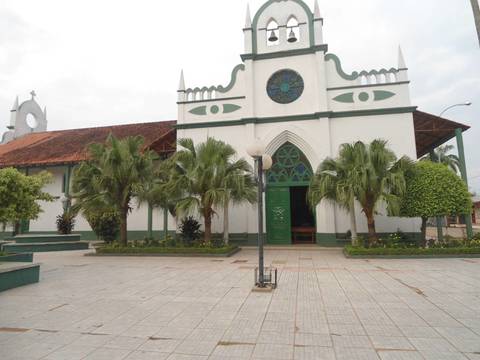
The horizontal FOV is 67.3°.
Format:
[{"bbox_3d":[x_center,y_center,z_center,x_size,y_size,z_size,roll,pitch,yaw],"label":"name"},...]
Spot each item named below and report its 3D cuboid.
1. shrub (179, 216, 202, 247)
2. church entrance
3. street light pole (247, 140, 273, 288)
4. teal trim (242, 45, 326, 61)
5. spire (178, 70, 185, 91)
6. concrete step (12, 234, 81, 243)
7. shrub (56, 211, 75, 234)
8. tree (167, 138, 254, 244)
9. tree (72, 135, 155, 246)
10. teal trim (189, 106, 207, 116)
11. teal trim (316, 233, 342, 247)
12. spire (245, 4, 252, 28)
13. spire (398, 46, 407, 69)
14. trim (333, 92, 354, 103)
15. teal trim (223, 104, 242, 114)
[{"bbox_3d":[-2.367,2.560,17.280,1.050,1.470,1.050,-2,-6,10],"label":"shrub"},{"bbox_3d":[2.735,0.676,19.653,2.600,5.600,0.400,-2,-6,13],"label":"church entrance"},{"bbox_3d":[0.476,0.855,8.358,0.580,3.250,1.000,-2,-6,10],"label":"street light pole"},{"bbox_3d":[2.460,-7.074,20.241,4.818,0.420,0.500,-2,-6,13],"label":"teal trim"},{"bbox_3d":[-3.228,-5.592,20.204,0.360,1.220,0.360,-2,-6,10],"label":"spire"},{"bbox_3d":[-11.385,3.485,21.473,3.900,0.380,1.300,1,-6,-16],"label":"concrete step"},{"bbox_3d":[-10.407,2.535,21.500,0.950,1.400,0.950,-2,-6,10],"label":"shrub"},{"bbox_3d":[-1.373,0.763,17.191,3.800,5.190,3.500,-2,-6,10],"label":"tree"},{"bbox_3d":[-6.265,0.739,17.731,3.600,5.560,3.400,-2,-6,10],"label":"tree"},{"bbox_3d":[-2.462,-4.044,21.131,1.051,0.528,0.080,-2,-6,13],"label":"teal trim"},{"bbox_3d":[4.524,3.047,18.663,1.076,0.604,0.350,-2,-6,13],"label":"teal trim"},{"bbox_3d":[0.470,-9.067,19.924,0.400,1.450,0.400,-2,-6,10],"label":"spire"},{"bbox_3d":[8.506,-6.409,18.975,0.300,1.170,0.300,-2,-6,13],"label":"spire"},{"bbox_3d":[5.538,-4.416,19.309,1.090,0.550,0.080,-2,-6,13],"label":"trim"},{"bbox_3d":[-0.424,-4.081,20.661,1.110,0.514,0.080,-2,-6,13],"label":"teal trim"}]

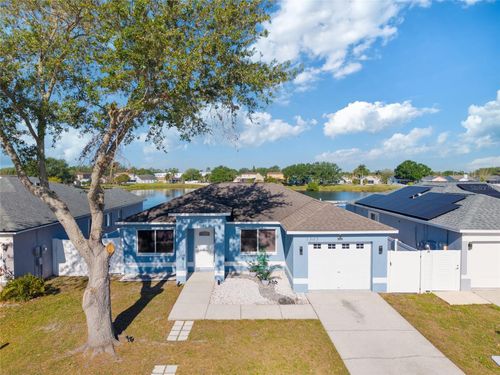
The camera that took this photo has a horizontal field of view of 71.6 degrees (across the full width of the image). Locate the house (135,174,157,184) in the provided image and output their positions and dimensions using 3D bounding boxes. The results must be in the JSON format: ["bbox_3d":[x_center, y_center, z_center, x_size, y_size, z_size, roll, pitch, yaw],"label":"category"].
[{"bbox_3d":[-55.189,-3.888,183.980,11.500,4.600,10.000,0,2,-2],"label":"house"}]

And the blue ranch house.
[{"bbox_3d":[-0.279,2.069,20.426,12.750,4.600,12.000,0,2,-2],"label":"blue ranch house"}]

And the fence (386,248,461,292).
[{"bbox_3d":[7.657,3.700,15.160,3.280,1.840,0.120,0,2,-2],"label":"fence"}]

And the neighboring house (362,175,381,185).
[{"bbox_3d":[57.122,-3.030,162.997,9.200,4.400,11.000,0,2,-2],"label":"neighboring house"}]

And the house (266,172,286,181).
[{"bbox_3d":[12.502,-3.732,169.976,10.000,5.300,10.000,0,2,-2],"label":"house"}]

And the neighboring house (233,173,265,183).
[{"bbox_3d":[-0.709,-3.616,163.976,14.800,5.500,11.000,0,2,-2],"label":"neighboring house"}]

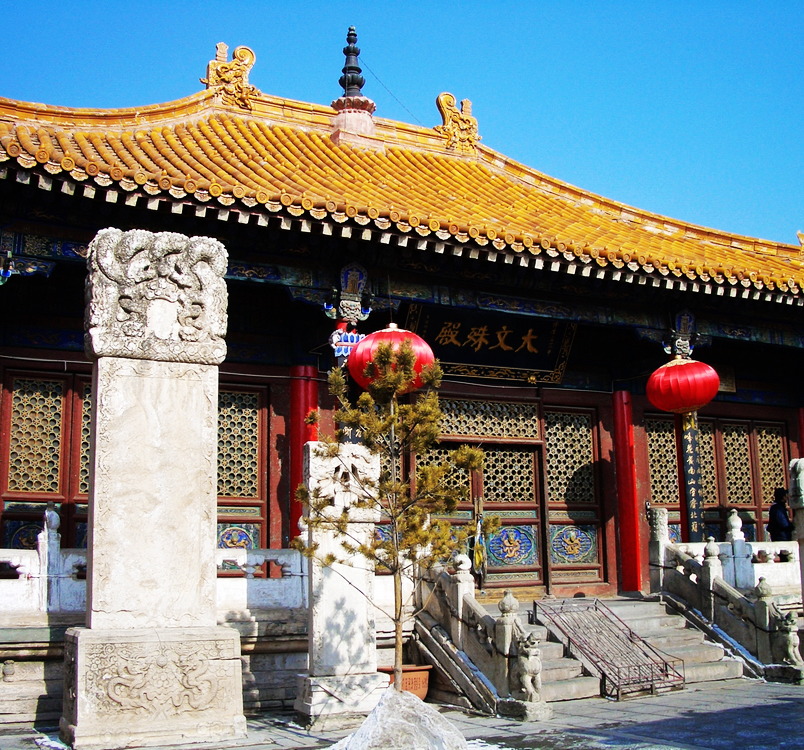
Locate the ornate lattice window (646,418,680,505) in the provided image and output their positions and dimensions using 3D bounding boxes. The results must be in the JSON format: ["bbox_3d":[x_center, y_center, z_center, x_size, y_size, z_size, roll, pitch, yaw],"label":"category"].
[{"bbox_3d":[4.243,1.415,16.394,0.611,1.374,0.080,4,-13,-26],"label":"ornate lattice window"}]

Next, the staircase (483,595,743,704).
[{"bbox_3d":[2.131,3.242,12.028,3.510,0.959,1.620,4,-13,-26],"label":"staircase"}]

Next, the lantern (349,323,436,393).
[{"bbox_3d":[-0.114,-0.208,12.640,1.080,0.870,1.080,-1,-11,0],"label":"lantern"}]

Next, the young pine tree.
[{"bbox_3d":[-0.062,1.046,7.425,1.400,2.600,1.400,-1,-11,0],"label":"young pine tree"}]

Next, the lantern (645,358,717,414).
[{"bbox_3d":[3.993,0.157,14.394,1.017,0.803,1.017,4,-13,-26],"label":"lantern"}]

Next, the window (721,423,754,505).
[{"bbox_3d":[5.683,1.502,17.111,0.656,1.388,0.080,4,-13,-26],"label":"window"}]

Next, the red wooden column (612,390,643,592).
[{"bbox_3d":[3.571,1.838,15.965,0.370,3.237,0.370,4,-13,-26],"label":"red wooden column"}]

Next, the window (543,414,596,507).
[{"bbox_3d":[2.659,1.298,15.948,0.887,1.417,0.080,4,-13,-26],"label":"window"}]

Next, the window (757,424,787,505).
[{"bbox_3d":[6.587,1.604,18.011,0.637,1.417,0.080,4,-13,-26],"label":"window"}]

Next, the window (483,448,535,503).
[{"bbox_3d":[1.616,1.521,15.053,0.892,0.766,0.080,4,-13,-26],"label":"window"}]

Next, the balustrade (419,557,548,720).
[{"bbox_3d":[0.869,2.888,11.429,0.380,1.801,2.119,4,-13,-26],"label":"balustrade"}]

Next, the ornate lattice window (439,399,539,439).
[{"bbox_3d":[1.219,0.666,15.331,2.061,0.546,0.080,4,-13,-26],"label":"ornate lattice window"}]

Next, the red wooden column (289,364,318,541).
[{"bbox_3d":[-1.323,1.476,13.601,0.370,3.237,0.370,-1,-11,0],"label":"red wooden column"}]

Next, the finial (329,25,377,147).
[{"bbox_3d":[-1.029,-5.984,20.827,0.970,2.750,0.970,-1,-11,0],"label":"finial"}]

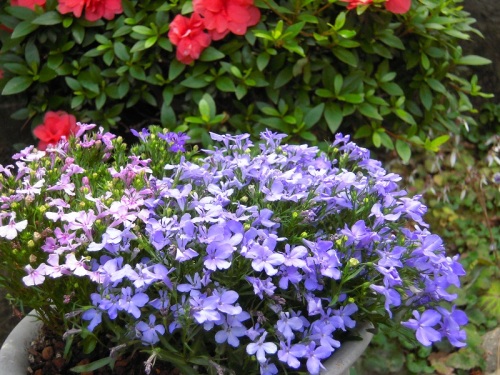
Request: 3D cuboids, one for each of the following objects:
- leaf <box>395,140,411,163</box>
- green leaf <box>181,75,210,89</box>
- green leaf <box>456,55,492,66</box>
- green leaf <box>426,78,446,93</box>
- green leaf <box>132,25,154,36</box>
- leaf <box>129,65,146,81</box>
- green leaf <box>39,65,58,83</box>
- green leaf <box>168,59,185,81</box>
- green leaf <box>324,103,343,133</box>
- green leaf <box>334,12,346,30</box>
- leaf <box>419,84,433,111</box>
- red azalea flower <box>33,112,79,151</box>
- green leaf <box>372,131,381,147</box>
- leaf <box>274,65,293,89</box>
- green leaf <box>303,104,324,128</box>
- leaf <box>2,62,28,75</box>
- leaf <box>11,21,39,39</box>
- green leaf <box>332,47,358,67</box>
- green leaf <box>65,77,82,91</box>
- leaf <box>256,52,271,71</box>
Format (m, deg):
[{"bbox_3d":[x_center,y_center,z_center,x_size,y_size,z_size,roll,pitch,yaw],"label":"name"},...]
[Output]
[{"bbox_3d":[0.175,-0.041,0.980,0.016,0.006,0.028,-17,73,-14],"label":"leaf"},{"bbox_3d":[-0.062,-0.122,0.980,0.036,0.006,0.018,-9,50,-10],"label":"green leaf"},{"bbox_3d":[0.263,-0.147,1.000,0.041,0.006,0.016,-5,49,7],"label":"green leaf"},{"bbox_3d":[0.218,-0.120,1.000,0.030,0.006,0.013,35,57,12],"label":"green leaf"},{"bbox_3d":[-0.123,-0.179,0.980,0.026,0.006,0.012,20,62,11],"label":"green leaf"},{"bbox_3d":[-0.132,-0.135,1.000,0.016,0.006,0.030,-40,67,-20],"label":"leaf"},{"bbox_3d":[-0.251,-0.141,1.060,0.028,0.007,0.019,-29,63,0],"label":"green leaf"},{"bbox_3d":[-0.091,-0.144,1.040,0.017,0.032,0.007,29,-10,12],"label":"green leaf"},{"bbox_3d":[0.101,-0.084,1.030,0.022,0.007,0.043,-1,60,0],"label":"green leaf"},{"bbox_3d":[0.104,-0.191,0.980,0.011,0.006,0.029,24,63,13],"label":"green leaf"},{"bbox_3d":[0.207,-0.106,1.000,0.014,0.034,0.006,-6,-10,-5],"label":"leaf"},{"bbox_3d":[-0.232,-0.067,1.020,0.055,0.051,0.036,-3,25,-7],"label":"red azalea flower"},{"bbox_3d":[0.153,-0.058,1.030,0.010,0.007,0.023,-3,60,-1],"label":"green leaf"},{"bbox_3d":[0.043,-0.137,1.060,0.016,0.007,0.037,35,74,19],"label":"leaf"},{"bbox_3d":[0.079,-0.088,1.040,0.017,0.007,0.040,36,80,14],"label":"green leaf"},{"bbox_3d":[-0.287,-0.145,1.050,0.037,0.007,0.015,20,54,-5],"label":"leaf"},{"bbox_3d":[-0.256,-0.179,0.970,0.037,0.006,0.018,-32,56,-9],"label":"leaf"},{"bbox_3d":[0.115,-0.157,1.030,0.040,0.007,0.018,38,66,15],"label":"green leaf"},{"bbox_3d":[-0.207,-0.122,1.000,0.029,0.006,0.013,37,58,16],"label":"green leaf"},{"bbox_3d":[0.018,-0.150,1.020,0.014,0.006,0.028,17,61,9],"label":"leaf"}]

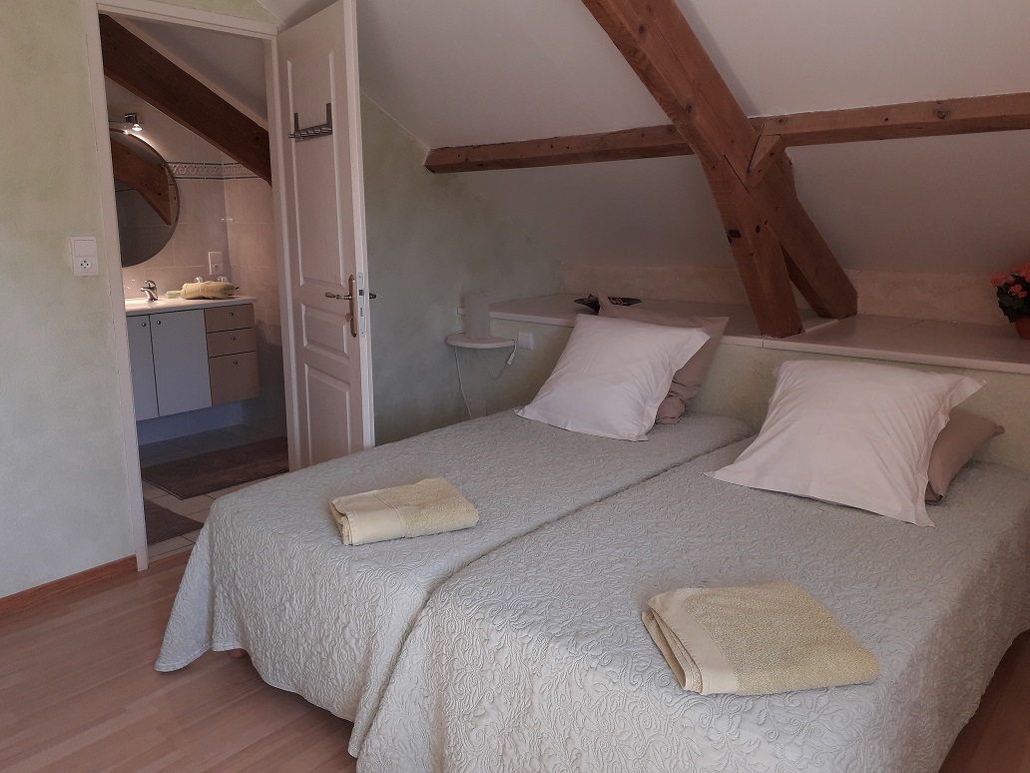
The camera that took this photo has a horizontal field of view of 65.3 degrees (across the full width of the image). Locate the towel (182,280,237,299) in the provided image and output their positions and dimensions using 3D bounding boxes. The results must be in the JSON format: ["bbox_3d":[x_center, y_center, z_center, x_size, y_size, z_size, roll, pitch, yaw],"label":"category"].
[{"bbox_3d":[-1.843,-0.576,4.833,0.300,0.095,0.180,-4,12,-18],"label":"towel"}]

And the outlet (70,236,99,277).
[{"bbox_3d":[-1.495,-0.451,2.796,0.015,0.136,0.081,10,15,40],"label":"outlet"}]

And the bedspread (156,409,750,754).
[{"bbox_3d":[-0.056,0.494,2.818,1.024,0.487,1.937,10,15,40],"label":"bedspread"}]

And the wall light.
[{"bbox_3d":[-2.186,-1.472,4.478,0.110,0.110,0.190,10,15,40],"label":"wall light"}]

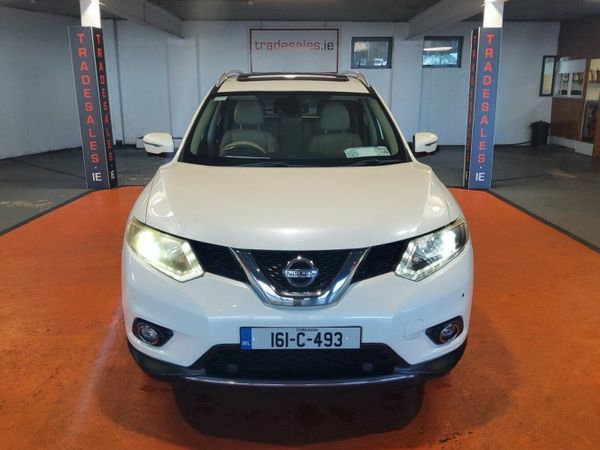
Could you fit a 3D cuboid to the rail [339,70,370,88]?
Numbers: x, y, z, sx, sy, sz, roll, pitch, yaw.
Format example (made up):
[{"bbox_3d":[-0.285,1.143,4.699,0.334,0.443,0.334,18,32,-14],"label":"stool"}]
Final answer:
[{"bbox_3d":[0.480,-1.345,4.190,0.080,0.140,1.550,-1,17,-2],"label":"rail"}]

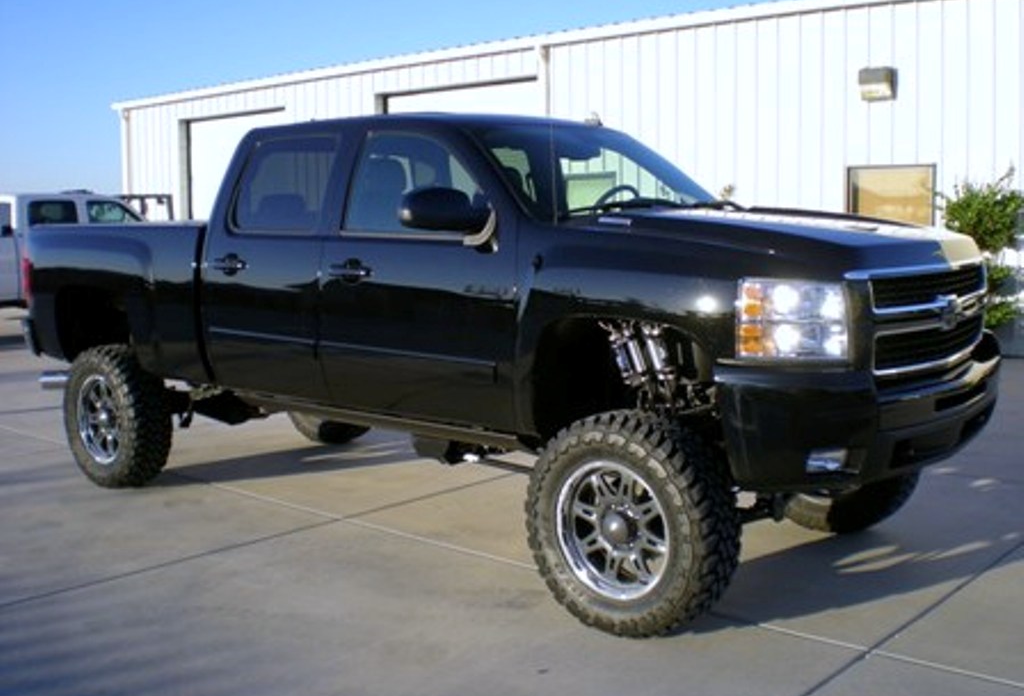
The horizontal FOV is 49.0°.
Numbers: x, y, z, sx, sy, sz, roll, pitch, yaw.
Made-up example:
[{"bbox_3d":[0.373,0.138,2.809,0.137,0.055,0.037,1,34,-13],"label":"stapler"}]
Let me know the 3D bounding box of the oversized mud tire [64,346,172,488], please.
[{"bbox_3d":[-2.468,0.431,7.032,0.860,0.860,0.320,5,9,41],"label":"oversized mud tire"}]

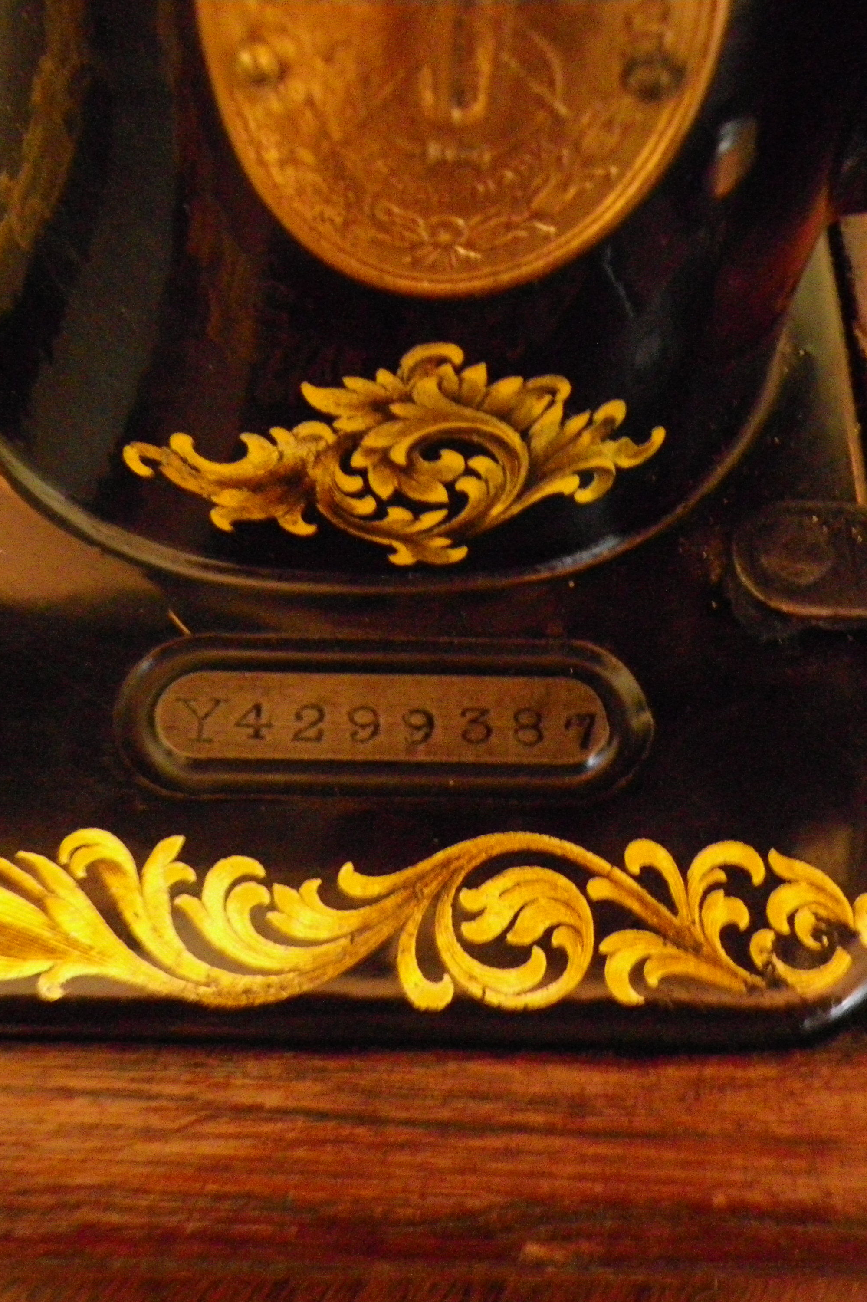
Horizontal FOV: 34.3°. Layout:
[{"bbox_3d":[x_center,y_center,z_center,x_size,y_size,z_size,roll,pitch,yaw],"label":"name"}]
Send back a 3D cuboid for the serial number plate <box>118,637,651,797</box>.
[{"bbox_3d":[-0.005,0.006,0.131,0.049,0.003,0.017,1,59,2],"label":"serial number plate"}]

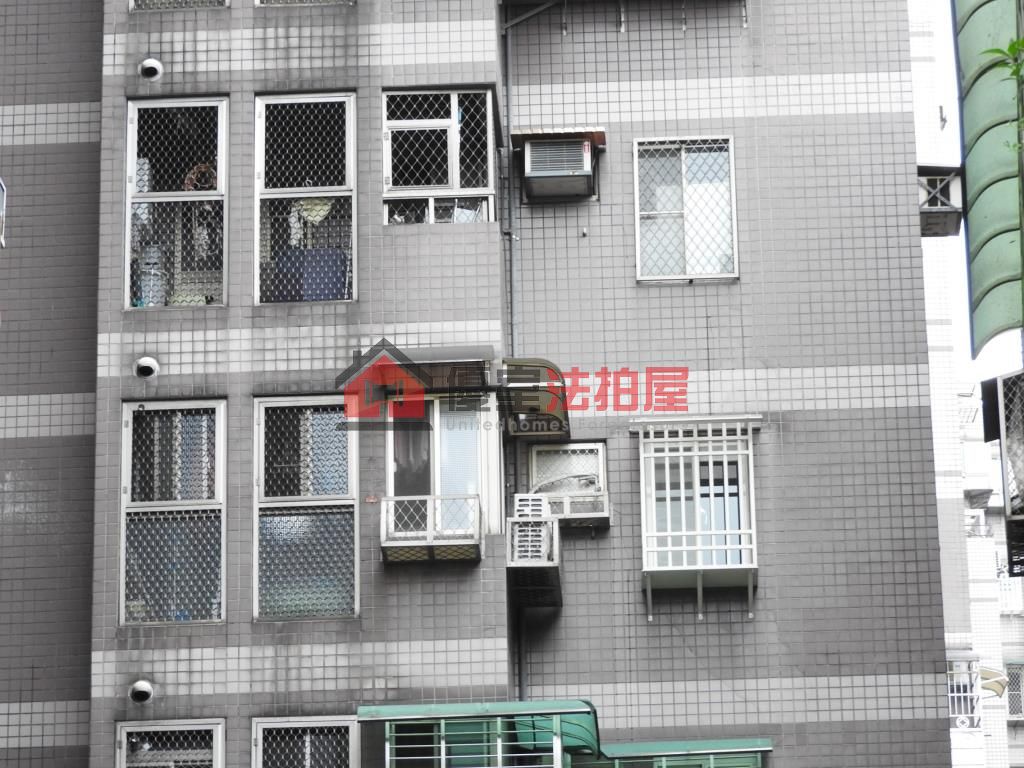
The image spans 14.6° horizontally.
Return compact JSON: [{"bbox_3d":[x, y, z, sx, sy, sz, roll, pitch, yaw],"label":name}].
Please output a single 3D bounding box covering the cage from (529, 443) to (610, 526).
[{"bbox_3d":[0.516,0.881,36.044,0.710,0.830,0.330,-2,-20,2],"label":"cage"}]

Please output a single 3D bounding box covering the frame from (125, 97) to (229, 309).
[{"bbox_3d":[-2.995,-1.635,35.698,0.920,2.030,0.110,-2,-20,2],"label":"frame"}]

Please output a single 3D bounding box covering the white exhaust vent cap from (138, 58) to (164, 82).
[{"bbox_3d":[-3.378,-2.937,37.417,0.205,0.205,0.140,-2,-20,2],"label":"white exhaust vent cap"}]

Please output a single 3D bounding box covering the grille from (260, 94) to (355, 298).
[{"bbox_3d":[-1.838,-1.671,35.624,0.890,2.000,0.110,-2,-20,2],"label":"grille"}]

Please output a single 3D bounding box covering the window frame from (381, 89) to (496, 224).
[{"bbox_3d":[-0.673,-2.098,37.126,1.047,1.336,0.070,-2,-20,2],"label":"window frame"}]

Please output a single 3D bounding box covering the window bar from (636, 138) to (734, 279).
[{"bbox_3d":[1.666,-1.679,38.255,0.971,1.470,0.090,-2,-20,2],"label":"window bar"}]

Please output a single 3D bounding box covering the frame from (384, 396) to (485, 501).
[{"bbox_3d":[-0.683,0.715,35.216,0.883,1.294,0.100,-2,-21,2],"label":"frame"}]

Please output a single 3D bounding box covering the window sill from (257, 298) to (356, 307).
[{"bbox_3d":[-1.818,-0.731,35.282,0.910,0.070,0.120,-2,-20,2],"label":"window sill"}]

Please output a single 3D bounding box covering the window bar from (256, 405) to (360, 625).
[{"bbox_3d":[-1.805,1.085,35.109,0.887,2.078,0.080,-2,-21,2],"label":"window bar"}]

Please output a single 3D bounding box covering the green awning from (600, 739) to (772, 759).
[{"bbox_3d":[1.587,3.307,36.241,1.555,0.267,0.500,-2,-20,2],"label":"green awning"}]

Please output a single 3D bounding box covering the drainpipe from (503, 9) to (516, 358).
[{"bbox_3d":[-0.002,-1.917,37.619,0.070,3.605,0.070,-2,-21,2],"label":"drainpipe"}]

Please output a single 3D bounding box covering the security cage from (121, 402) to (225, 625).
[{"bbox_3d":[-3.051,1.167,36.054,0.955,2.117,0.100,-2,-20,2],"label":"security cage"}]

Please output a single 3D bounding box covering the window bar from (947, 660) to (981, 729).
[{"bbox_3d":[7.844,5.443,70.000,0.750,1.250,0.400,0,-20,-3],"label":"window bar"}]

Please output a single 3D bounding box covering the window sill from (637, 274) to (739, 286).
[{"bbox_3d":[1.615,-0.972,36.750,0.940,0.070,0.150,-2,-20,2],"label":"window sill"}]

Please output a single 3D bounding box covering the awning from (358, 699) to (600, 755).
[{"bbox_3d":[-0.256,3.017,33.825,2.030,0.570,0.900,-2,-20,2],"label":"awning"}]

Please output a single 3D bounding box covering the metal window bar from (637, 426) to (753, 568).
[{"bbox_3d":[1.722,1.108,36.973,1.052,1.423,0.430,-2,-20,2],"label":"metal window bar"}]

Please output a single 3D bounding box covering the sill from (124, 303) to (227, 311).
[{"bbox_3d":[-3.092,-0.708,36.697,0.950,0.050,0.130,-2,-20,2],"label":"sill"}]

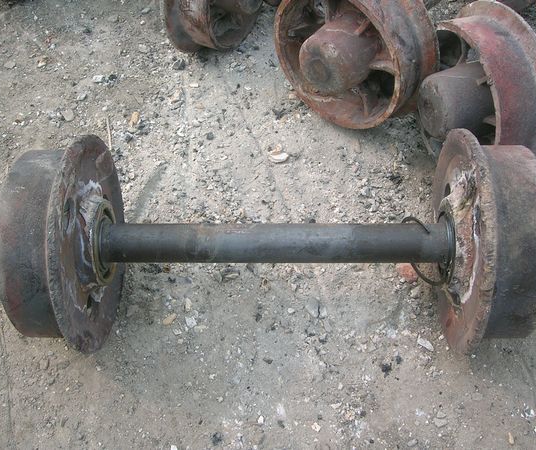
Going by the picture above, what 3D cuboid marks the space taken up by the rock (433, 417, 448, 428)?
[{"bbox_3d":[0.283,0.324,0.994,0.024,0.011,0.016,0,60,3],"label":"rock"}]

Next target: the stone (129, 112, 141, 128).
[{"bbox_3d":[-0.295,-0.231,1.343,0.014,0.013,0.027,16,62,12],"label":"stone"}]

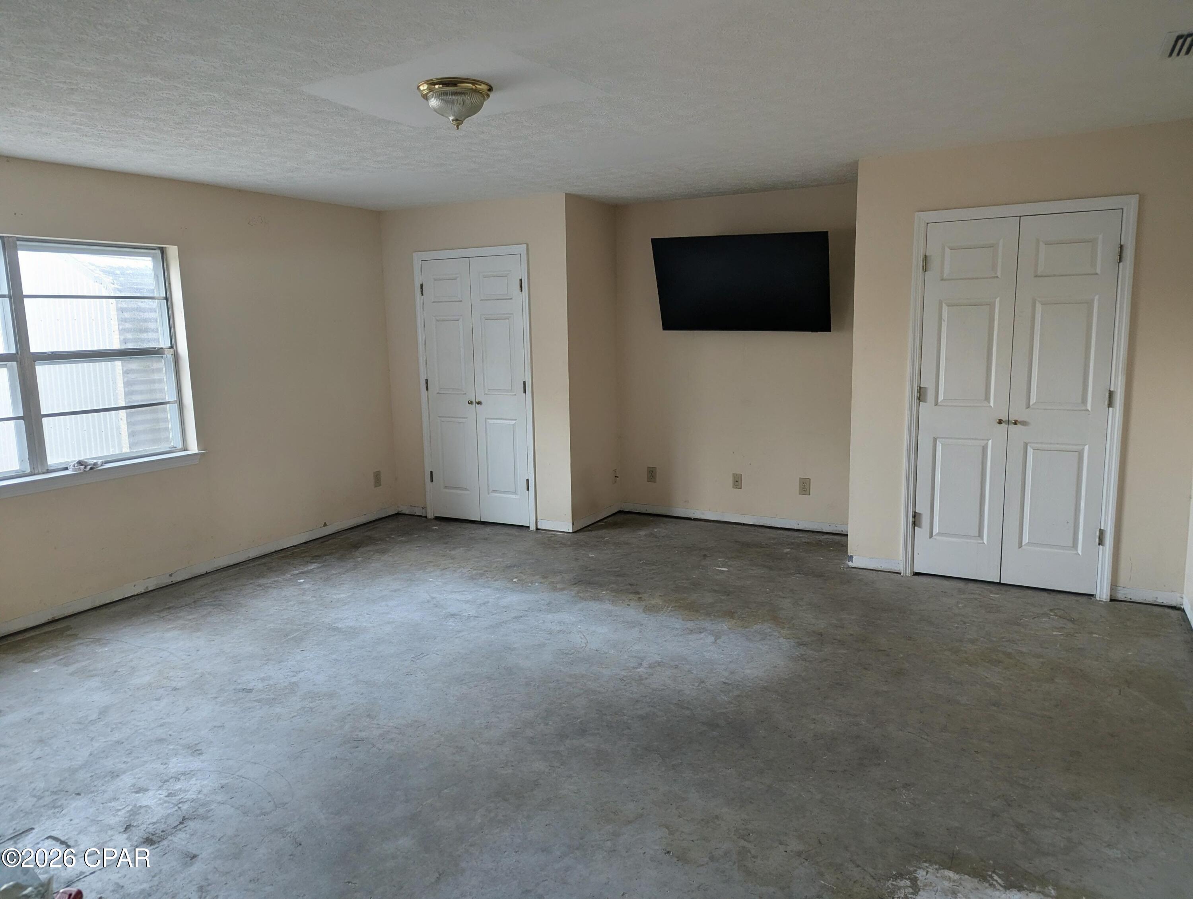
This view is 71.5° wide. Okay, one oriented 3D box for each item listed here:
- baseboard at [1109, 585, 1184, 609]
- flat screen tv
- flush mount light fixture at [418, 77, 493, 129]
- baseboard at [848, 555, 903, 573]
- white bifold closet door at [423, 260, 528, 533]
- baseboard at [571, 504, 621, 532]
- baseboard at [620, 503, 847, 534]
[{"bbox_3d":[2.910,0.782,4.387,0.332,0.075,0.015,3,10,28],"label":"baseboard"},{"bbox_3d":[1.012,-1.162,5.806,1.232,0.700,0.060,4,32,25],"label":"flat screen tv"},{"bbox_3d":[-0.529,-1.294,3.134,0.282,0.163,0.282,-1,9,0],"label":"flush mount light fixture"},{"bbox_3d":[1.691,0.700,5.042,0.310,0.075,0.015,3,10,28],"label":"baseboard"},{"bbox_3d":[-0.925,-0.437,6.376,0.920,2.028,0.040,3,10,28],"label":"white bifold closet door"},{"bbox_3d":[0.015,0.526,6.458,0.015,0.075,0.787,3,10,28],"label":"baseboard"},{"bbox_3d":[1.063,0.527,6.332,1.973,0.075,0.015,3,10,28],"label":"baseboard"}]

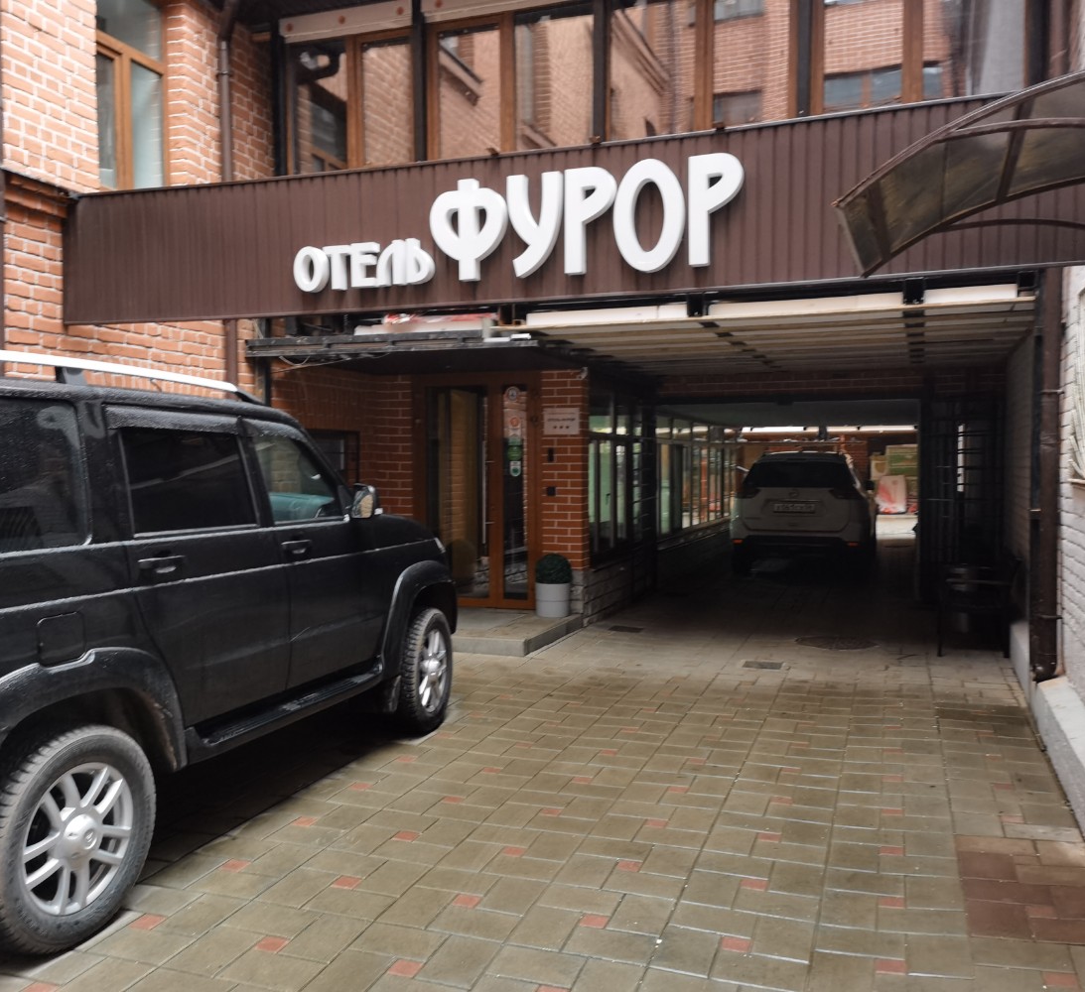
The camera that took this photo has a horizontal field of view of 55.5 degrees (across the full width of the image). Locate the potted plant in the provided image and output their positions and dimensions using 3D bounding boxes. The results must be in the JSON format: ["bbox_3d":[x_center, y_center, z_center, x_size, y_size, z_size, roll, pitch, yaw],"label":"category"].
[{"bbox_3d":[0.101,0.796,9.298,0.340,0.559,0.340,0,2,0],"label":"potted plant"}]

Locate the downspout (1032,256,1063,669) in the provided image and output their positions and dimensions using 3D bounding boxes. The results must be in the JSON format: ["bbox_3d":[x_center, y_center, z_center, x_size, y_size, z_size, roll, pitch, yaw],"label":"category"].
[{"bbox_3d":[3.140,-0.120,6.414,0.160,2.568,0.120,0,3,19],"label":"downspout"}]

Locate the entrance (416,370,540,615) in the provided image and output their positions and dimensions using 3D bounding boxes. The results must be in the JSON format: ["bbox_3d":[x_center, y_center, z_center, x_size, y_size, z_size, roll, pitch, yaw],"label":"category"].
[{"bbox_3d":[-0.601,-0.025,9.848,1.116,2.181,0.100,0,3,19],"label":"entrance"}]

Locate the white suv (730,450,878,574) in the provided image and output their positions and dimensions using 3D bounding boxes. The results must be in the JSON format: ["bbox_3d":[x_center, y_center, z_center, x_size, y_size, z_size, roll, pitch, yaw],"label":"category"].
[{"bbox_3d":[4.037,0.186,15.649,1.830,1.710,4.660,0,3,19],"label":"white suv"}]

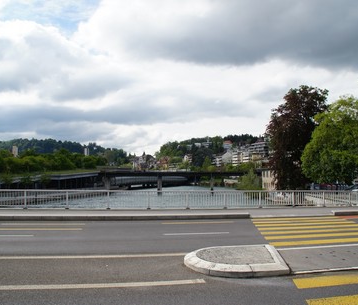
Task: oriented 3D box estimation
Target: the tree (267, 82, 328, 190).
[{"bbox_3d":[19.908,-2.481,58.352,10.441,18.407,9.768,0,-4,0],"label":"tree"}]

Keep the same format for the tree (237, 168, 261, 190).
[{"bbox_3d":[15.915,6.314,77.745,5.436,5.400,5.436,0,-4,0],"label":"tree"}]

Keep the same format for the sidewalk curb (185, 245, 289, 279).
[{"bbox_3d":[1.308,2.305,7.423,2.425,0.130,2.448,1,-4,-8],"label":"sidewalk curb"}]

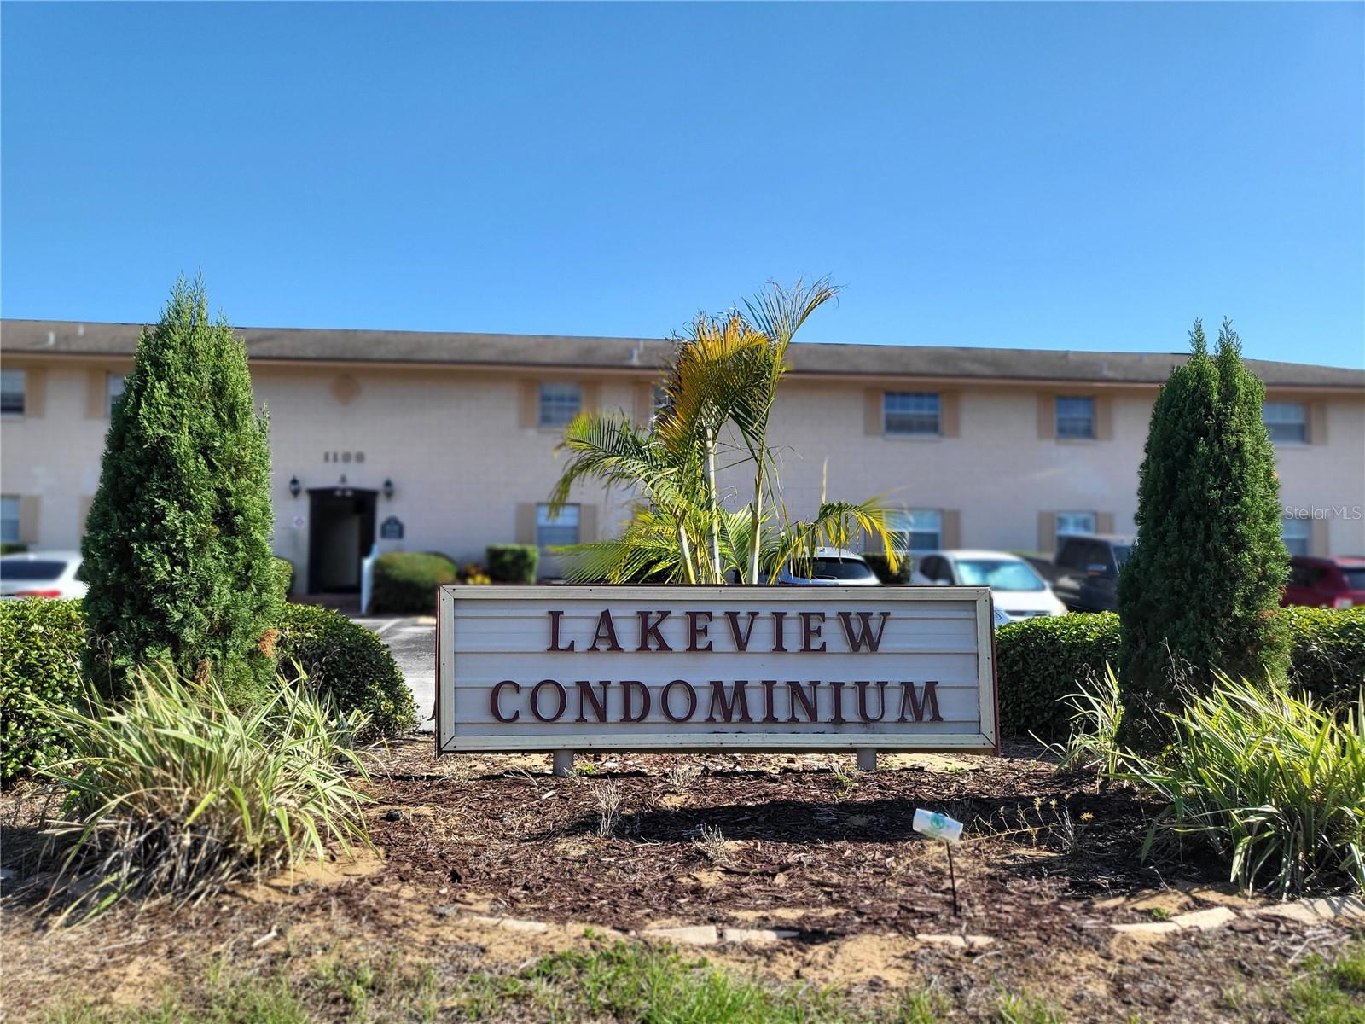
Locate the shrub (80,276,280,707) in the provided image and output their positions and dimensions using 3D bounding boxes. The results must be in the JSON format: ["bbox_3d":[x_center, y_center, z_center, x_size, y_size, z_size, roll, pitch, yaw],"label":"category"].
[{"bbox_3d":[-2.771,0.044,5.650,1.100,2.620,1.080,1,-3,-3],"label":"shrub"}]

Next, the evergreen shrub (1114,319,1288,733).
[{"bbox_3d":[3.106,0.152,6.100,1.030,2.580,1.000,1,-3,-3],"label":"evergreen shrub"}]

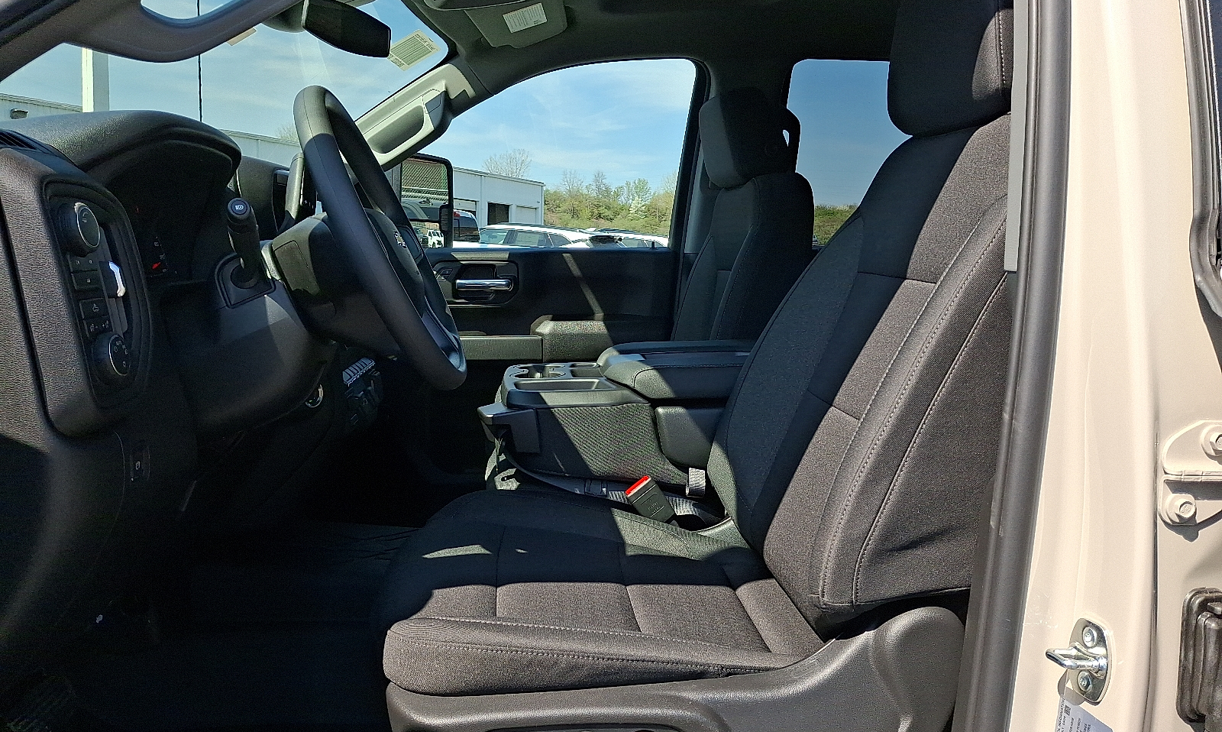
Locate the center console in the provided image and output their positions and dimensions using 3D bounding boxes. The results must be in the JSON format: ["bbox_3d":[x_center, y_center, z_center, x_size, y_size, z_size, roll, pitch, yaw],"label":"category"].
[{"bbox_3d":[0.026,0.070,1.561,0.500,0.192,0.343,1,7,-6],"label":"center console"}]

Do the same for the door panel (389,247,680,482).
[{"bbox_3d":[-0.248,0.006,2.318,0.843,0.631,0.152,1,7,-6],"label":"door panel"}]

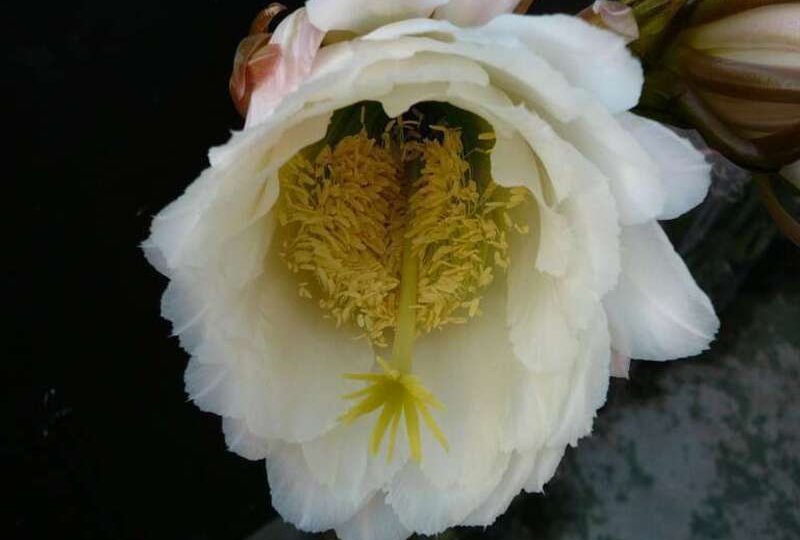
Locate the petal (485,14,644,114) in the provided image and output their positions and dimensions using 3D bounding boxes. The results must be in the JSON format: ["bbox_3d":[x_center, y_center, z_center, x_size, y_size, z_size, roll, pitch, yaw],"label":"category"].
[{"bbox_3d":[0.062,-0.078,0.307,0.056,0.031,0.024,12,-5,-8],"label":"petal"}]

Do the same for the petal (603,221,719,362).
[{"bbox_3d":[0.110,0.009,0.340,0.044,0.053,0.021,-15,4,-5],"label":"petal"}]

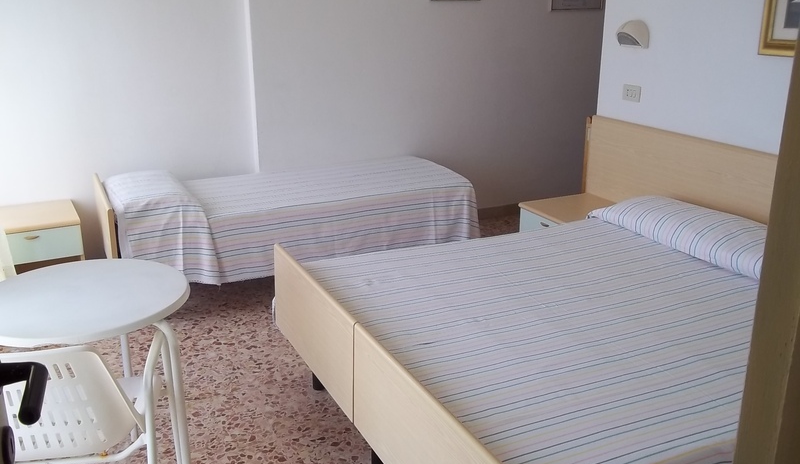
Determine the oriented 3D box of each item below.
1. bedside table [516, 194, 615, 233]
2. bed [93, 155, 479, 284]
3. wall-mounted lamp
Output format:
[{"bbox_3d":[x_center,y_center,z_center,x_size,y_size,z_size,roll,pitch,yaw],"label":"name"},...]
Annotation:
[{"bbox_3d":[0.948,0.104,3.966,0.460,0.475,0.450,-9,20,-24],"label":"bedside table"},{"bbox_3d":[-0.607,-0.049,4.196,1.970,0.635,0.880,-9,20,-24],"label":"bed"},{"bbox_3d":[1.144,-0.989,3.701,0.120,0.132,0.168,-9,20,-24],"label":"wall-mounted lamp"}]

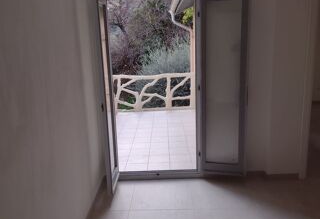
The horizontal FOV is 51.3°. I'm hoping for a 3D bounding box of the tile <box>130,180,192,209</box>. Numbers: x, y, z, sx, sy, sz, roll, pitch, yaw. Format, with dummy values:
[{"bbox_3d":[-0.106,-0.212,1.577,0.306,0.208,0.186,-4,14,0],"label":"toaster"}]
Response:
[{"bbox_3d":[0.023,0.891,3.474,0.615,0.015,0.621,-2,14,2],"label":"tile"}]

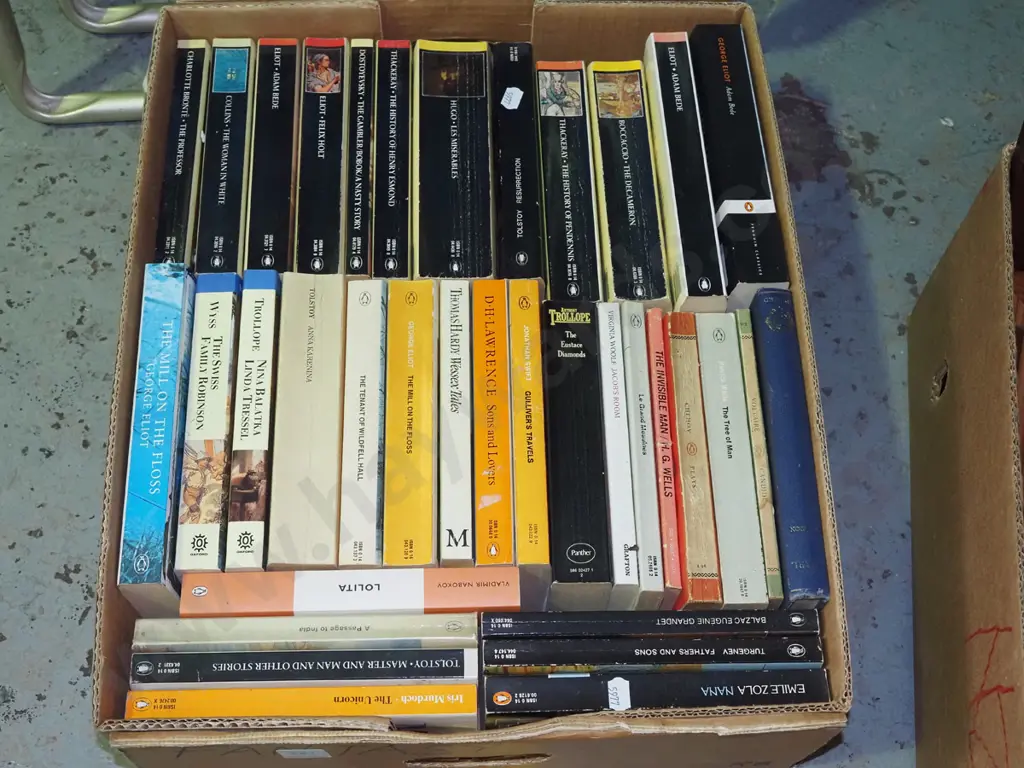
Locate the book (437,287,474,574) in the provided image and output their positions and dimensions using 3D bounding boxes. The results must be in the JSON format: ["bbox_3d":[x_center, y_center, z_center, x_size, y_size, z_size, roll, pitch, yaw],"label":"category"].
[{"bbox_3d":[-0.034,0.042,0.836,0.017,0.111,0.177,0,63,-2],"label":"book"}]

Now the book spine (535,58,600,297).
[{"bbox_3d":[0.030,-0.107,0.910,0.031,0.111,0.181,0,64,-5],"label":"book spine"}]

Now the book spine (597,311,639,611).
[{"bbox_3d":[0.061,0.055,0.834,0.013,0.110,0.178,-1,63,-1],"label":"book spine"}]

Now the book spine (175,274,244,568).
[{"bbox_3d":[-0.175,0.043,0.827,0.024,0.116,0.185,-1,63,-3],"label":"book spine"}]

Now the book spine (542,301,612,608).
[{"bbox_3d":[0.037,0.054,0.835,0.034,0.110,0.178,0,63,-1],"label":"book spine"}]

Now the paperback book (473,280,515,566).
[{"bbox_3d":[-0.013,0.043,0.836,0.020,0.111,0.181,0,63,-2],"label":"paperback book"}]

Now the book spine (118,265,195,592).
[{"bbox_3d":[-0.199,0.047,0.818,0.024,0.129,0.198,-3,63,-1],"label":"book spine"}]

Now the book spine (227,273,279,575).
[{"bbox_3d":[-0.149,0.042,0.826,0.019,0.116,0.187,-1,63,-3],"label":"book spine"}]

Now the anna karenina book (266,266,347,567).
[{"bbox_3d":[-0.119,0.040,0.824,0.036,0.111,0.181,0,65,-4],"label":"anna karenina book"}]

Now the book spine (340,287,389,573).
[{"bbox_3d":[-0.089,0.043,0.833,0.019,0.111,0.181,-1,63,-2],"label":"book spine"}]

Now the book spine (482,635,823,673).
[{"bbox_3d":[0.074,0.168,0.777,0.181,0.111,0.015,0,64,-2],"label":"book spine"}]

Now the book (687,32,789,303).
[{"bbox_3d":[0.131,-0.120,0.912,0.031,0.129,0.198,2,63,-13],"label":"book"}]

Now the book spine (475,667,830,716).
[{"bbox_3d":[0.076,0.187,0.771,0.181,0.111,0.020,-1,64,-2],"label":"book spine"}]

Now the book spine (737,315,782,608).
[{"bbox_3d":[0.144,0.061,0.832,0.009,0.111,0.181,-2,64,1],"label":"book spine"}]

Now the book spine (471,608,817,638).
[{"bbox_3d":[0.073,0.153,0.784,0.181,0.111,0.013,0,64,-2],"label":"book spine"}]

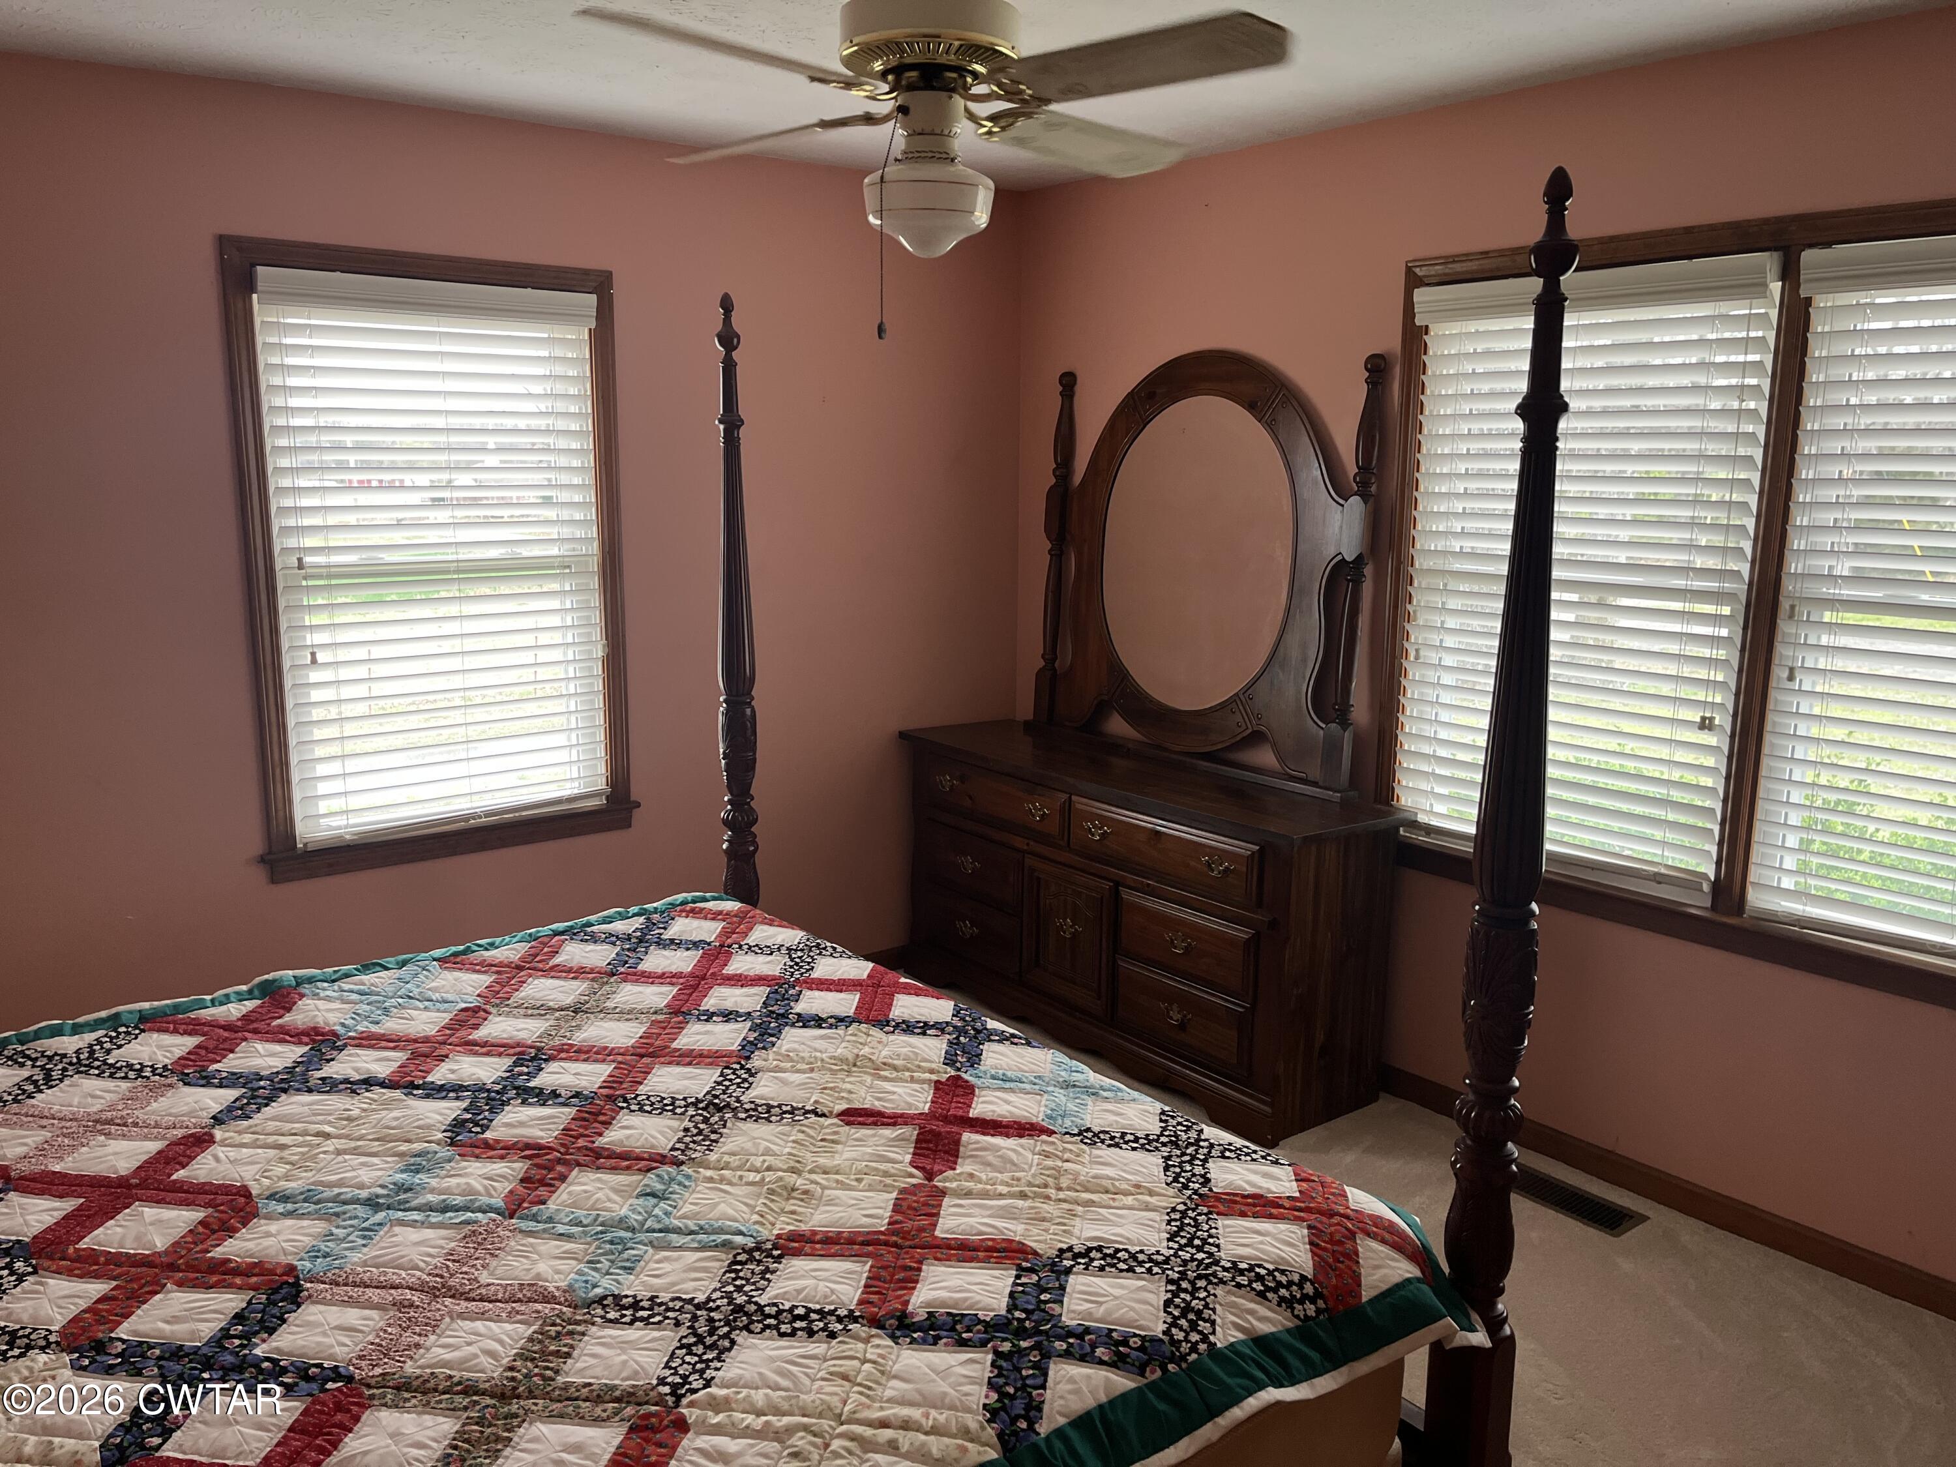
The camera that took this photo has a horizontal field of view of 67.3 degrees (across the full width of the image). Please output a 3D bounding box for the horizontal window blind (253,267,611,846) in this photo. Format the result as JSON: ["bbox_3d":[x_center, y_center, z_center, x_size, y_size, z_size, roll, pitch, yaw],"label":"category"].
[{"bbox_3d":[-1.304,-0.427,3.651,0.800,1.340,0.065,-8,14,-38],"label":"horizontal window blind"}]

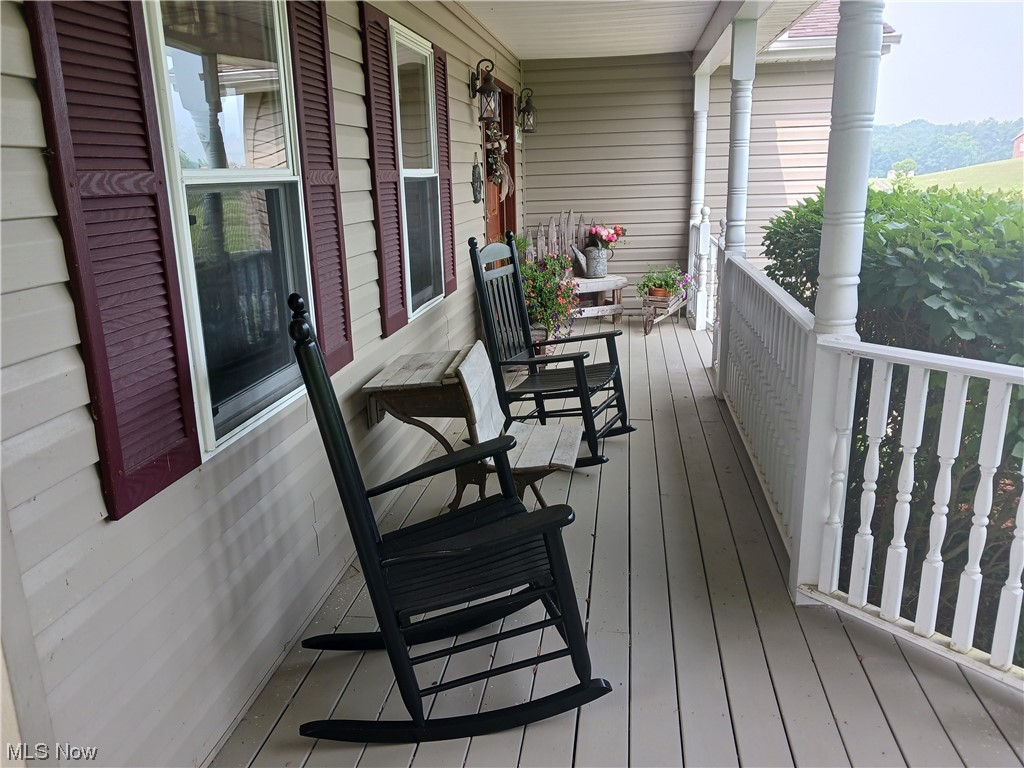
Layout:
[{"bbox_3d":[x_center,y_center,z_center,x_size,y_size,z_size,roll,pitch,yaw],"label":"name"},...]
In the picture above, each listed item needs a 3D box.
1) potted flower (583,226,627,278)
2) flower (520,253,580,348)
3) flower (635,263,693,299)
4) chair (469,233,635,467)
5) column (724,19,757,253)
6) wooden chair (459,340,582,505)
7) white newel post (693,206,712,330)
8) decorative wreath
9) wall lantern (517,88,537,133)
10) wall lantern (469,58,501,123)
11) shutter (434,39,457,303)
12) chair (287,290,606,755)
[{"bbox_3d":[0.900,-1.292,7.796,0.423,0.523,0.348,1,15,8],"label":"potted flower"},{"bbox_3d":[0.293,-0.688,6.242,0.448,0.667,0.418,1,15,8],"label":"flower"},{"bbox_3d":[1.429,-0.962,7.501,0.518,0.329,0.438,1,15,8],"label":"flower"},{"bbox_3d":[0.200,-0.176,4.160,0.824,1.187,0.653,5,17,24],"label":"chair"},{"bbox_3d":[1.403,-1.502,4.920,0.126,1.364,0.126,1,15,8],"label":"column"},{"bbox_3d":[0.050,0.235,3.487,0.498,0.751,0.518,1,15,8],"label":"wooden chair"},{"bbox_3d":[1.768,-1.059,7.369,0.095,1.135,0.095,1,15,8],"label":"white newel post"},{"bbox_3d":[-0.106,-1.809,6.557,0.159,0.587,0.398,1,15,8],"label":"decorative wreath"},{"bbox_3d":[0.152,-2.578,7.554,0.189,0.393,0.169,1,15,8],"label":"wall lantern"},{"bbox_3d":[-0.172,-1.989,5.428,0.199,0.393,0.169,1,15,8],"label":"wall lantern"},{"bbox_3d":[-0.393,-1.230,4.710,0.035,1.384,0.329,1,15,8],"label":"shutter"},{"bbox_3d":[-0.197,0.349,2.240,0.860,1.197,0.667,-5,16,-13],"label":"chair"}]

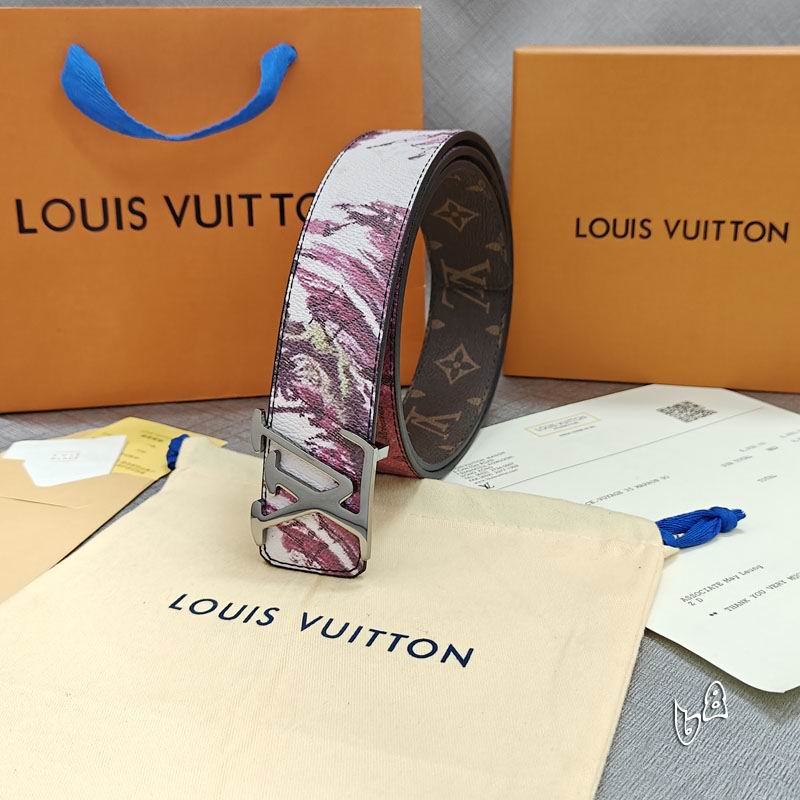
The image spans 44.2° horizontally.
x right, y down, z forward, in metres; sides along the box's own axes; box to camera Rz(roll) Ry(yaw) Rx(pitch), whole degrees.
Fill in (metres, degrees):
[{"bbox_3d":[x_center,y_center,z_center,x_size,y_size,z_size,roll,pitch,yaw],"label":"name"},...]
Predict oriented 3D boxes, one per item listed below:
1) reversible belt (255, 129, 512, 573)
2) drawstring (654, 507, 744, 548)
[{"bbox_3d":[-0.001,-0.034,0.396,0.045,0.144,0.173,6,20,23],"label":"reversible belt"},{"bbox_3d":[0.109,0.047,0.357,0.034,0.010,0.015,-5,20,-14],"label":"drawstring"}]

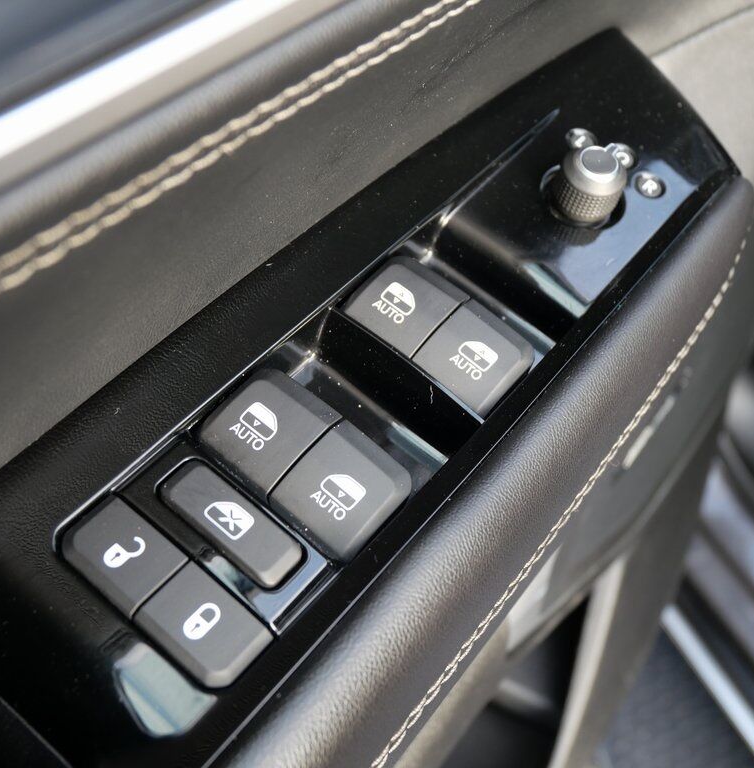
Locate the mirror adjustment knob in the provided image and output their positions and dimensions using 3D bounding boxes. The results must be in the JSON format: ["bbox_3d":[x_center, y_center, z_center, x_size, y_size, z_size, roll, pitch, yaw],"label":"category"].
[{"bbox_3d":[0.066,-0.062,0.289,0.020,0.018,0.020,6,57,-9],"label":"mirror adjustment knob"}]

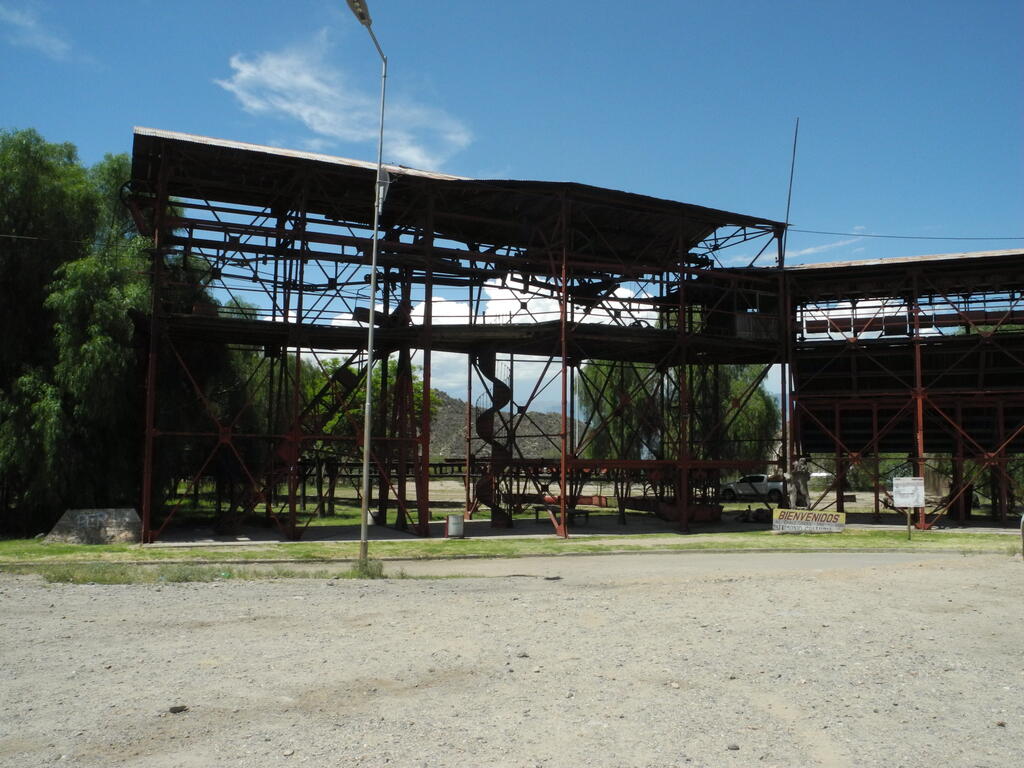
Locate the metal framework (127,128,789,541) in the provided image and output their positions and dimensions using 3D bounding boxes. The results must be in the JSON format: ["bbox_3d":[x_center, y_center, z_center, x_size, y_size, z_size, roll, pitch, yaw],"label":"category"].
[{"bbox_3d":[-1.747,-0.546,32.784,23.400,12.300,9.600,2,-6,-21],"label":"metal framework"}]

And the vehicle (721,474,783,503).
[{"bbox_3d":[16.347,7.089,56.300,5.300,1.800,1.850,-1,-6,10],"label":"vehicle"}]

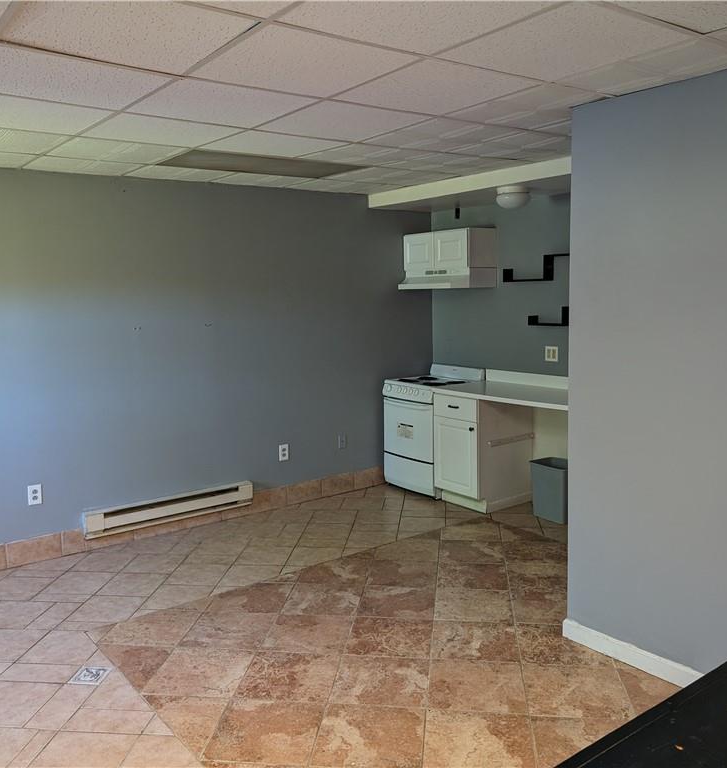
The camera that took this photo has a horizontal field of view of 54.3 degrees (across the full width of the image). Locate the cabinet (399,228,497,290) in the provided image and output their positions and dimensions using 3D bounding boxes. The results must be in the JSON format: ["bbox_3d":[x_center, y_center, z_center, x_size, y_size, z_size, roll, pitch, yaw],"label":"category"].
[{"bbox_3d":[0.669,-1.023,5.862,0.455,0.480,0.750,-7,9,-38],"label":"cabinet"}]

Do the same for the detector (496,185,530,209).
[{"bbox_3d":[1.046,-1.288,4.932,0.250,0.138,0.250,-1,7,0],"label":"detector"}]

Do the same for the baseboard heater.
[{"bbox_3d":[-1.350,0.879,5.037,1.215,0.168,0.068,-6,9,-35],"label":"baseboard heater"}]

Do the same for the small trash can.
[{"bbox_3d":[1.418,0.778,5.184,0.250,0.405,0.320,-7,9,-38],"label":"small trash can"}]

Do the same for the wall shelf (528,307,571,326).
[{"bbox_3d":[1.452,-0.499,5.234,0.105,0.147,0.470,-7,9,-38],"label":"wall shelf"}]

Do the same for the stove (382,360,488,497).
[{"bbox_3d":[0.609,0.387,6.005,0.635,1.010,0.610,-7,9,-38],"label":"stove"}]

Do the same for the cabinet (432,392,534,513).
[{"bbox_3d":[0.958,0.497,5.607,0.610,0.876,0.457,-7,9,-38],"label":"cabinet"}]

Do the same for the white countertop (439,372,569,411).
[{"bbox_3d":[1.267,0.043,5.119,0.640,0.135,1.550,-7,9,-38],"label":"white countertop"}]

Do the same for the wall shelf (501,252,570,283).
[{"bbox_3d":[1.350,-0.866,5.306,0.105,0.192,0.660,-7,9,-38],"label":"wall shelf"}]

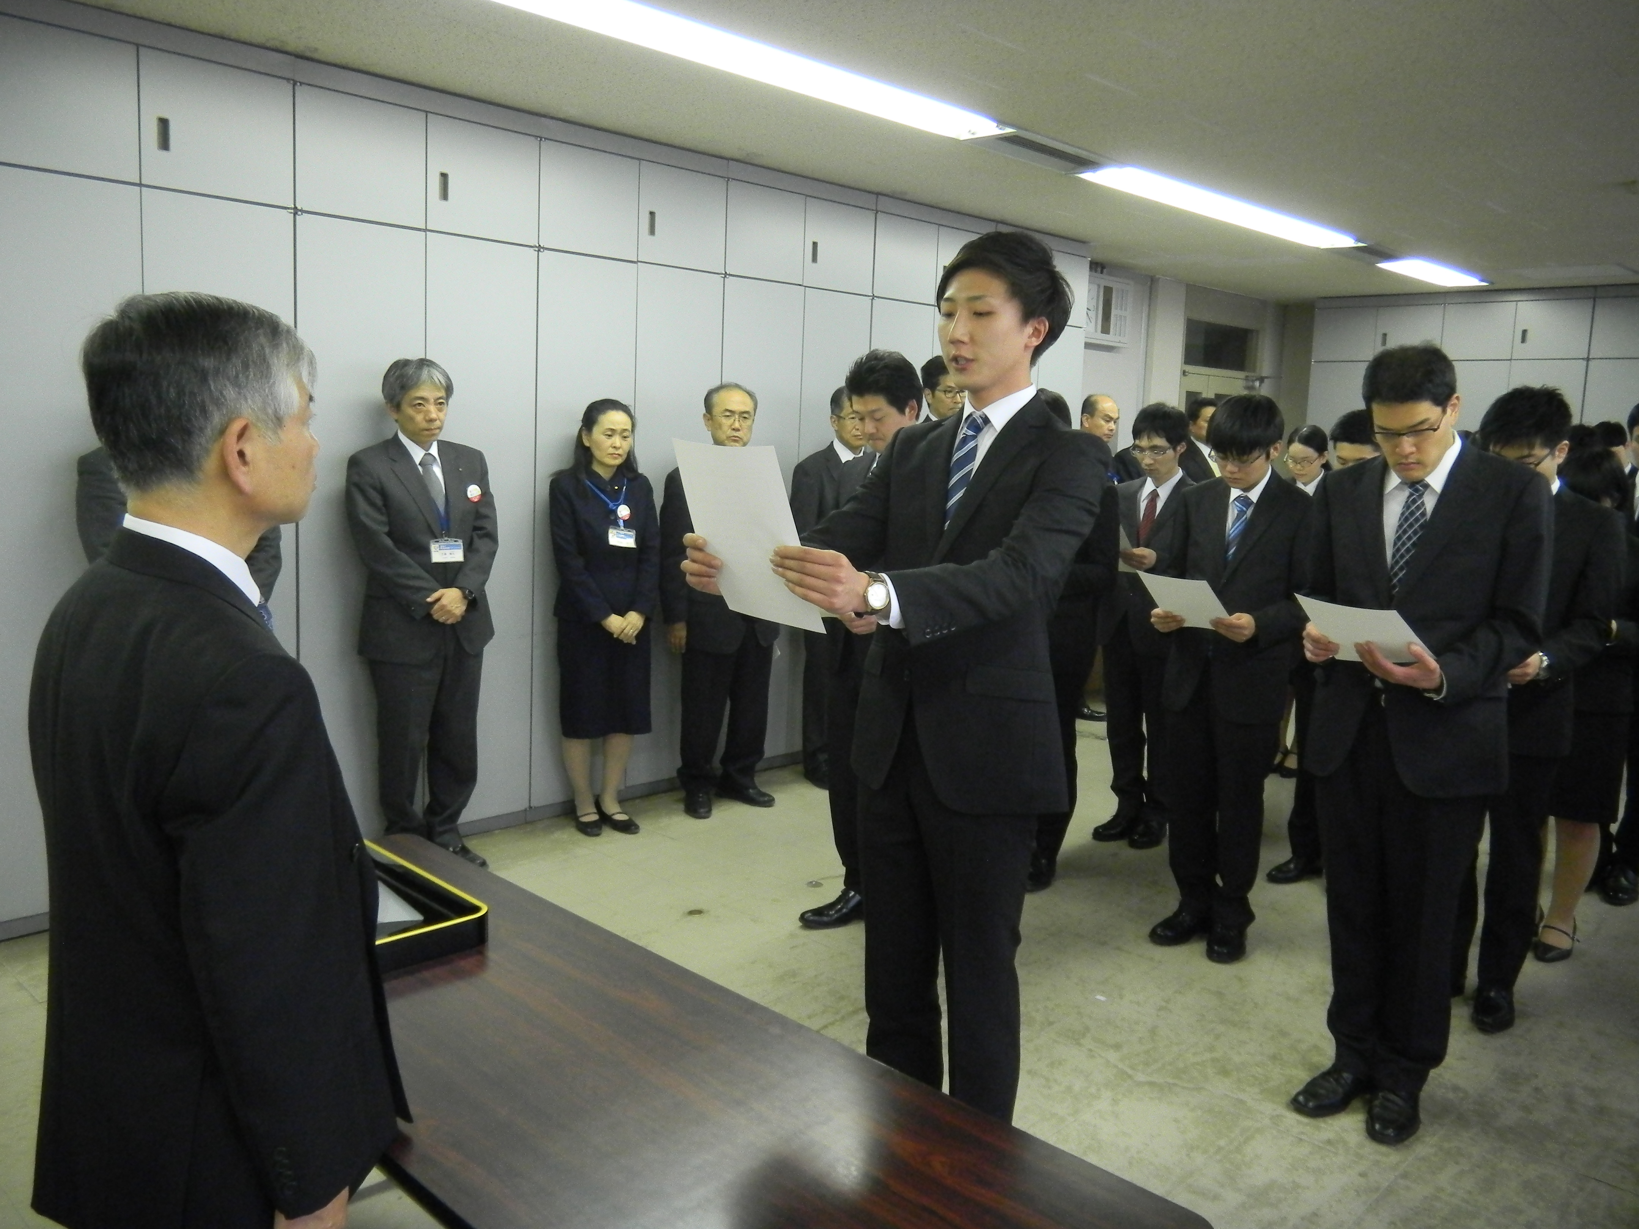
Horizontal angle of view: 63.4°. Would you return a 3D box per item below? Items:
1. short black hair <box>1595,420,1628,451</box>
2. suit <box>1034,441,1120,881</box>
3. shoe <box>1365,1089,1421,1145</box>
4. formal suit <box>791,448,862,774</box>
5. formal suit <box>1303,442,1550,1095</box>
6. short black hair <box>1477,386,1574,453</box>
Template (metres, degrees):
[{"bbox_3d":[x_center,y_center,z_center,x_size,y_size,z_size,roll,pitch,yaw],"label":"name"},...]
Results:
[{"bbox_3d":[4.145,-0.923,6.950,0.220,0.190,0.175,-16,19,-42],"label":"short black hair"},{"bbox_3d":[0.754,0.198,4.638,0.380,1.440,0.510,-5,11,-44],"label":"suit"},{"bbox_3d":[1.319,1.095,3.028,0.105,0.105,0.285,7,9,32],"label":"shoe"},{"bbox_3d":[0.115,-0.024,5.854,0.500,1.470,0.320,-5,11,-42],"label":"formal suit"},{"bbox_3d":[1.356,0.386,3.078,0.540,1.550,0.400,10,11,41],"label":"formal suit"},{"bbox_3d":[1.881,-0.512,3.526,0.190,0.185,0.245,11,25,44],"label":"short black hair"}]

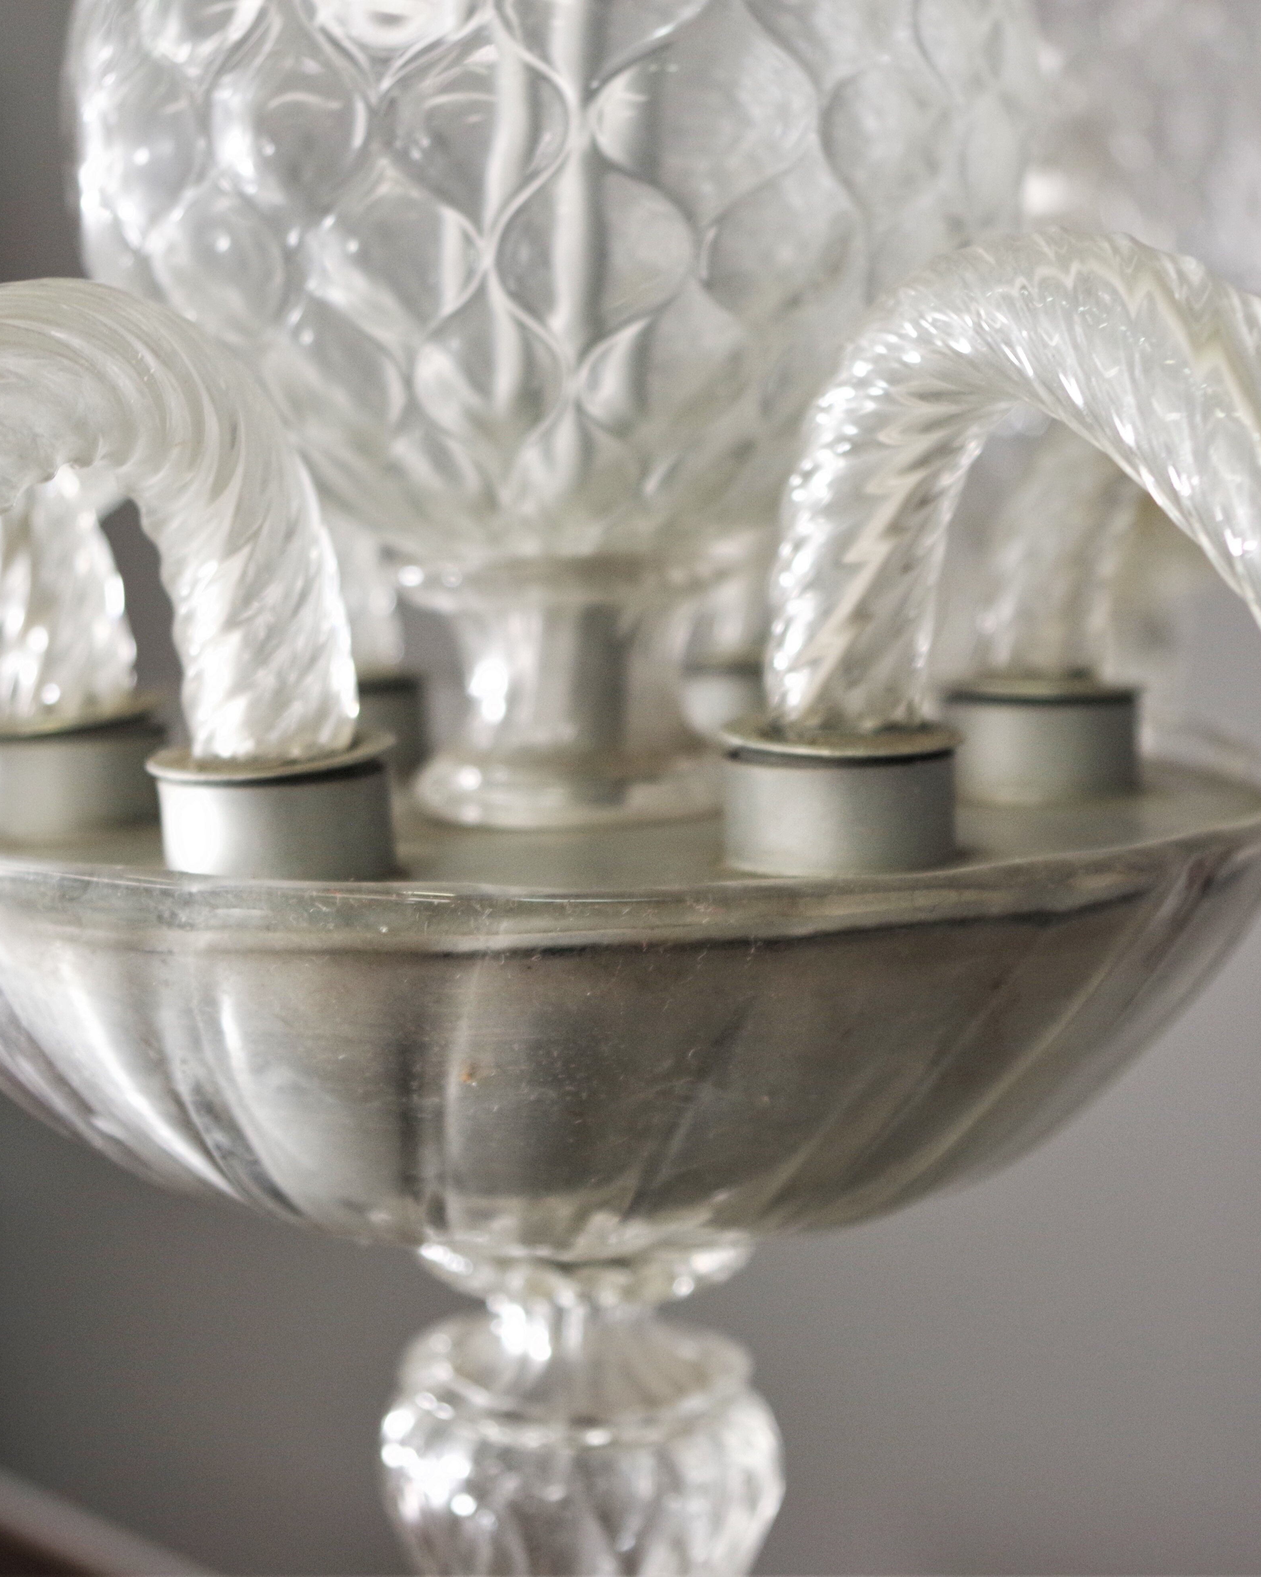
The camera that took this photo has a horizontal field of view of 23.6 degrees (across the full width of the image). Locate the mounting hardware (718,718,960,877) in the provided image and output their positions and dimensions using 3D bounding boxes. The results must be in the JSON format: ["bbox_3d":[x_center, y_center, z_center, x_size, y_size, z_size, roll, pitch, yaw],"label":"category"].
[{"bbox_3d":[0.036,0.001,0.510,0.040,0.021,0.040,-2,9,0],"label":"mounting hardware"}]

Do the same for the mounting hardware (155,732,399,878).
[{"bbox_3d":[-0.059,0.004,0.508,0.040,0.021,0.040,-7,9,1],"label":"mounting hardware"}]

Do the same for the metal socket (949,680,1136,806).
[{"bbox_3d":[0.081,-0.010,0.594,0.040,0.021,0.040,0,7,0],"label":"metal socket"}]

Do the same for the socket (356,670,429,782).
[{"bbox_3d":[-0.065,-0.015,0.672,0.040,0.021,0.040,-3,7,0],"label":"socket"}]

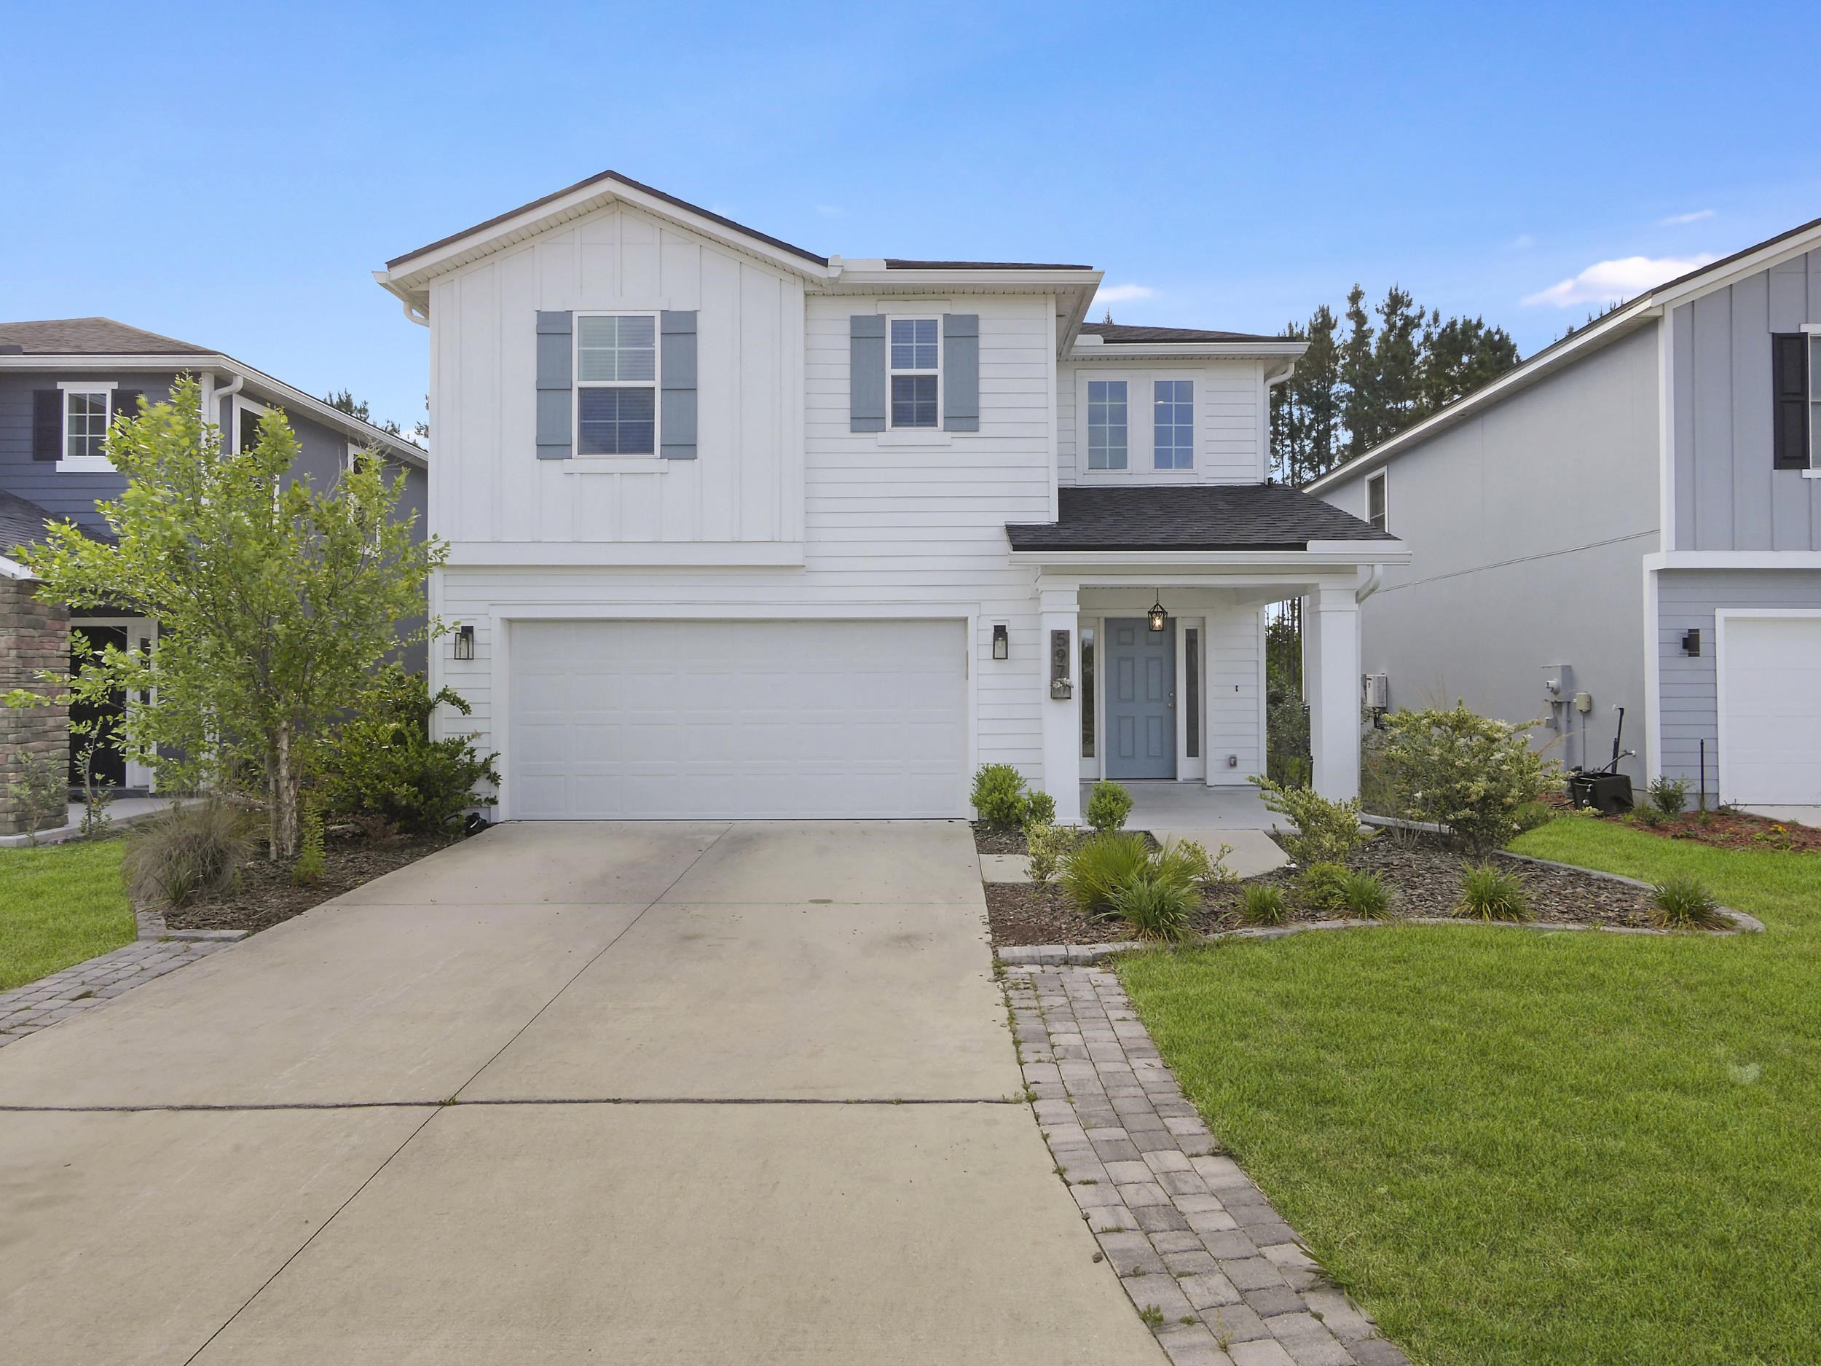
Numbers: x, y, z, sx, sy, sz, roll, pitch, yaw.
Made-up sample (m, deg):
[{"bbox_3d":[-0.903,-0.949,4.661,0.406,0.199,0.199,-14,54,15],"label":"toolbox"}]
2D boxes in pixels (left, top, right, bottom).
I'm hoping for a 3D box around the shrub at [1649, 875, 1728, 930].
[{"bbox_3d":[5.252,1.431,7.100,0.528,0.320,0.520,0,0,0],"label":"shrub"}]

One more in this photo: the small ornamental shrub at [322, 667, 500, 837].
[{"bbox_3d":[-4.984,0.645,10.500,1.775,1.616,1.500,0,0,0],"label":"small ornamental shrub"}]

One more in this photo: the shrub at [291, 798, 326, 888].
[{"bbox_3d":[-4.667,1.211,8.150,0.265,0.648,0.260,0,0,0],"label":"shrub"}]

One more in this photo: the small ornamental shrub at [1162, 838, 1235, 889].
[{"bbox_3d":[2.237,1.365,8.150,0.562,0.370,0.500,0,0,0],"label":"small ornamental shrub"}]

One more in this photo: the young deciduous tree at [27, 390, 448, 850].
[{"bbox_3d":[-5.876,-0.575,9.100,3.692,4.153,3.300,0,0,0],"label":"young deciduous tree"}]

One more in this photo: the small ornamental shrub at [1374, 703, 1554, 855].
[{"bbox_3d":[5.056,0.836,9.600,1.636,1.296,1.450,0,0,0],"label":"small ornamental shrub"}]

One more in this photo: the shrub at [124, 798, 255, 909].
[{"bbox_3d":[-5.353,1.203,7.800,0.970,0.687,0.920,0,0,0],"label":"shrub"}]

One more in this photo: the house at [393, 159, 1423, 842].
[{"bbox_3d":[-0.200,-2.370,16.600,10.250,7.650,12.800,0,0,0],"label":"house"}]

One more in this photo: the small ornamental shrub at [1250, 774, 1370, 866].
[{"bbox_3d":[3.445,1.152,9.050,1.028,0.702,0.880,0,0,0],"label":"small ornamental shrub"}]

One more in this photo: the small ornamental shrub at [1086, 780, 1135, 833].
[{"bbox_3d":[1.890,1.190,9.950,0.457,0.564,0.450,0,0,0],"label":"small ornamental shrub"}]

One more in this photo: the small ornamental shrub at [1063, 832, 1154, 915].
[{"bbox_3d":[1.434,1.314,7.600,0.678,0.480,0.680,0,0,0],"label":"small ornamental shrub"}]

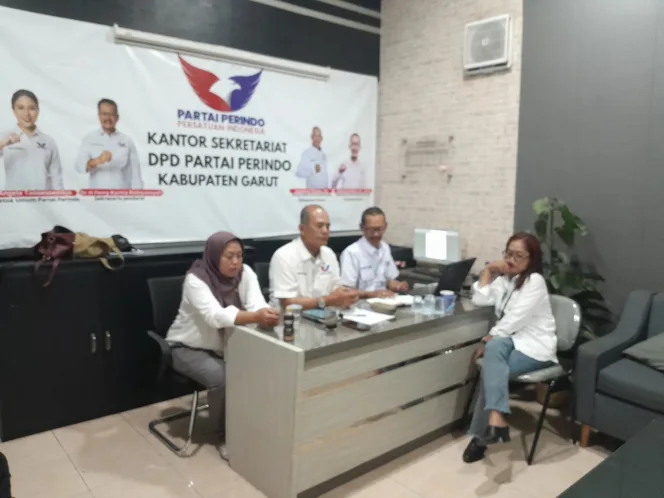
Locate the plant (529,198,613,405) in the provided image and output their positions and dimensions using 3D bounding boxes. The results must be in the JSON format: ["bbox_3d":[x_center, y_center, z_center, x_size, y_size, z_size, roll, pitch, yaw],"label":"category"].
[{"bbox_3d":[1.643,0.359,3.439,0.540,1.420,0.500,6,8,42],"label":"plant"}]

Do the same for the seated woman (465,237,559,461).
[{"bbox_3d":[1.013,0.520,2.850,0.740,1.220,0.500,-3,7,-30],"label":"seated woman"}]

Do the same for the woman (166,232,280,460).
[{"bbox_3d":[-0.607,0.518,2.839,0.740,1.210,0.520,5,8,38],"label":"woman"}]

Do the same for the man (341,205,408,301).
[{"bbox_3d":[0.323,0.378,3.618,0.520,1.330,0.750,-4,7,-33],"label":"man"}]

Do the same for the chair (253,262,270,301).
[{"bbox_3d":[-0.226,0.575,3.625,0.540,0.930,0.580,-5,8,-40],"label":"chair"}]

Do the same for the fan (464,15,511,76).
[{"bbox_3d":[1.296,-1.691,4.143,0.380,0.400,0.110,6,8,42],"label":"fan"}]

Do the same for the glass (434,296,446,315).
[{"bbox_3d":[0.620,0.324,2.871,0.066,0.093,0.066,0,6,0],"label":"glass"}]

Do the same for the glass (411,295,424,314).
[{"bbox_3d":[0.496,0.320,2.878,0.068,0.097,0.068,0,6,0],"label":"glass"}]

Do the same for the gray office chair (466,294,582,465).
[{"bbox_3d":[1.131,0.723,2.932,0.510,0.800,0.460,-3,7,-30],"label":"gray office chair"}]

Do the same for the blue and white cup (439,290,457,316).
[{"bbox_3d":[0.666,0.305,2.868,0.092,0.130,0.092,0,6,0],"label":"blue and white cup"}]

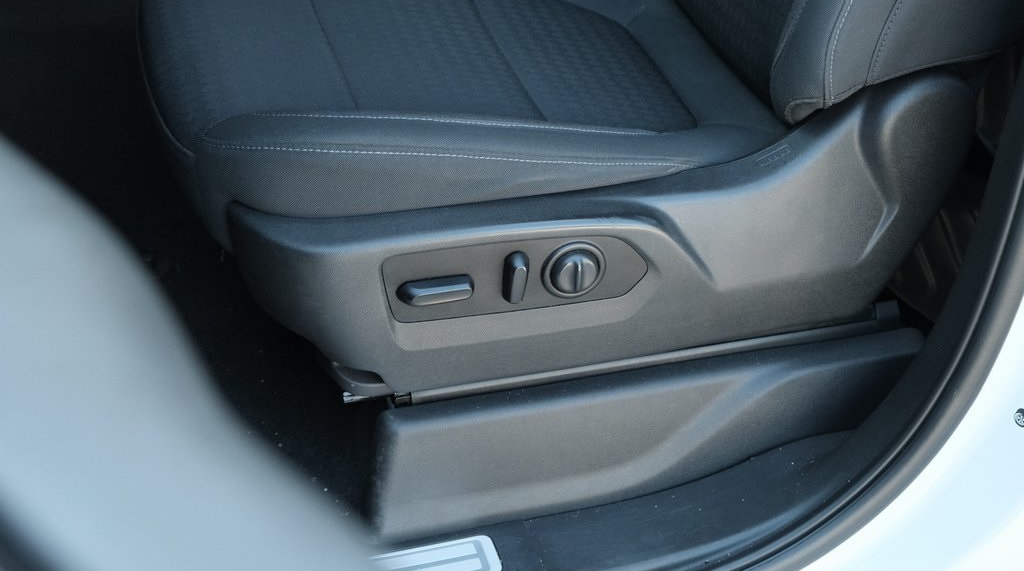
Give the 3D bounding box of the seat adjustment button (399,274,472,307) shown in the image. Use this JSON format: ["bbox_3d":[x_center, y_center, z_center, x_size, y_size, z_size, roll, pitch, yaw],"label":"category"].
[{"bbox_3d":[-0.059,0.006,1.263,0.064,0.018,0.016,-7,33,-16],"label":"seat adjustment button"}]

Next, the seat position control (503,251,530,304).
[{"bbox_3d":[0.005,-0.003,1.280,0.019,0.047,0.016,-4,32,-17],"label":"seat position control"}]

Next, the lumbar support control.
[{"bbox_3d":[0.053,-0.009,1.294,0.051,0.051,0.016,-9,33,-14],"label":"lumbar support control"}]

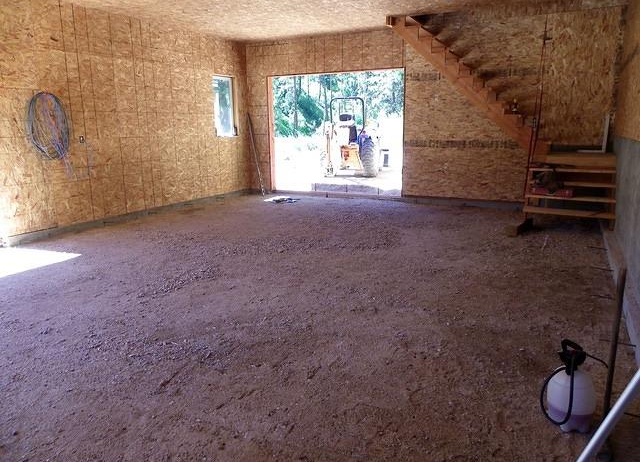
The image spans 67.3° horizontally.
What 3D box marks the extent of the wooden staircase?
[{"bbox_3d":[2.461,-2.391,7.912,2.580,2.240,0.930,6,14,27],"label":"wooden staircase"}]

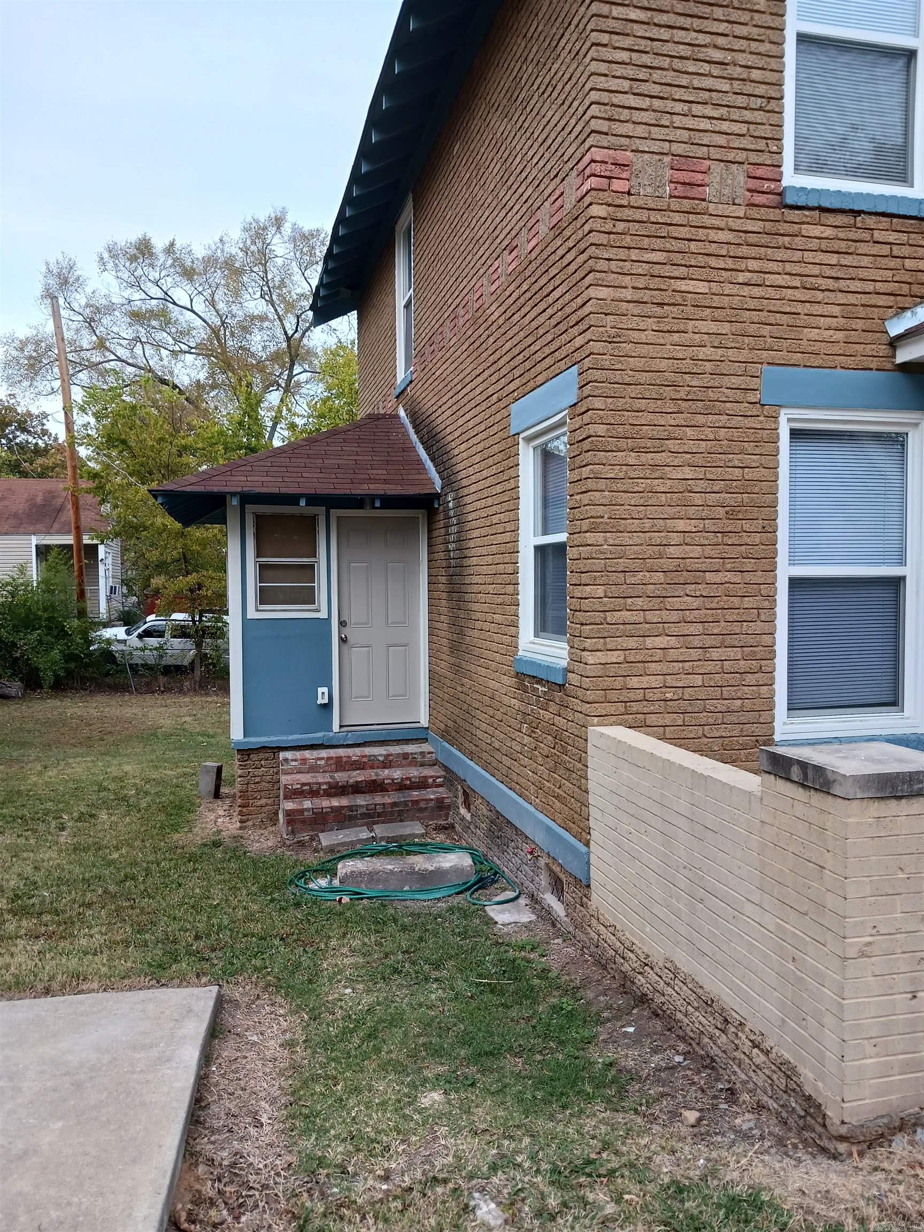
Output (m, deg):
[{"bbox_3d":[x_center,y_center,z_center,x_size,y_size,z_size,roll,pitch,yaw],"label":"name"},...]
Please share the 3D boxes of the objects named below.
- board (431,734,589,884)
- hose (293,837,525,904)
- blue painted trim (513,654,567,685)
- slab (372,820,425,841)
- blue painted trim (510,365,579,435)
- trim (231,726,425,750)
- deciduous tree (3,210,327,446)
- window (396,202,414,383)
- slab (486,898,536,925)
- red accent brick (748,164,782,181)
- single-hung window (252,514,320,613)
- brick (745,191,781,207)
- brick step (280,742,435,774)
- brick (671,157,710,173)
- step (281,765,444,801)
[{"bbox_3d":[0.186,1.270,7.225,0.064,0.181,4.253,-1,2,-14],"label":"board"},{"bbox_3d":[-0.482,1.802,6.761,1.460,0.075,1.580,-1,2,-13],"label":"hose"},{"bbox_3d":[0.521,0.327,5.916,0.118,0.127,1.029,-1,2,-14],"label":"blue painted trim"},{"bbox_3d":[-0.513,1.754,7.783,0.412,0.064,0.343,-1,2,-16],"label":"slab"},{"bbox_3d":[0.513,-1.286,5.847,0.083,0.201,1.264,-1,2,-14],"label":"blue painted trim"},{"bbox_3d":[-1.198,1.136,8.924,1.816,0.117,0.060,-1,2,-13],"label":"trim"},{"bbox_3d":[-11.961,-7.875,39.710,14.400,17.800,13.600,-1,2,-14],"label":"deciduous tree"},{"bbox_3d":[-0.556,-3.384,10.181,0.098,1.710,0.960,-1,2,-14],"label":"window"},{"bbox_3d":[0.285,1.726,5.594,0.284,0.054,0.421,-1,2,-14],"label":"slab"},{"bbox_3d":[1.611,-2.369,5.187,0.208,0.063,0.090,-1,2,-13],"label":"red accent brick"},{"bbox_3d":[-1.607,-0.489,8.809,0.593,0.899,0.080,-1,2,-13],"label":"single-hung window"},{"bbox_3d":[1.647,-2.294,5.320,0.222,0.063,0.093,-1,2,-14],"label":"brick"},{"bbox_3d":[-0.961,1.313,8.807,1.378,0.135,0.410,-1,2,-13],"label":"brick step"},{"bbox_3d":[1.186,-2.366,5.085,0.214,0.062,0.090,-1,2,-13],"label":"brick"},{"bbox_3d":[-0.868,1.460,8.430,1.378,0.131,0.374,-1,2,-13],"label":"step"}]

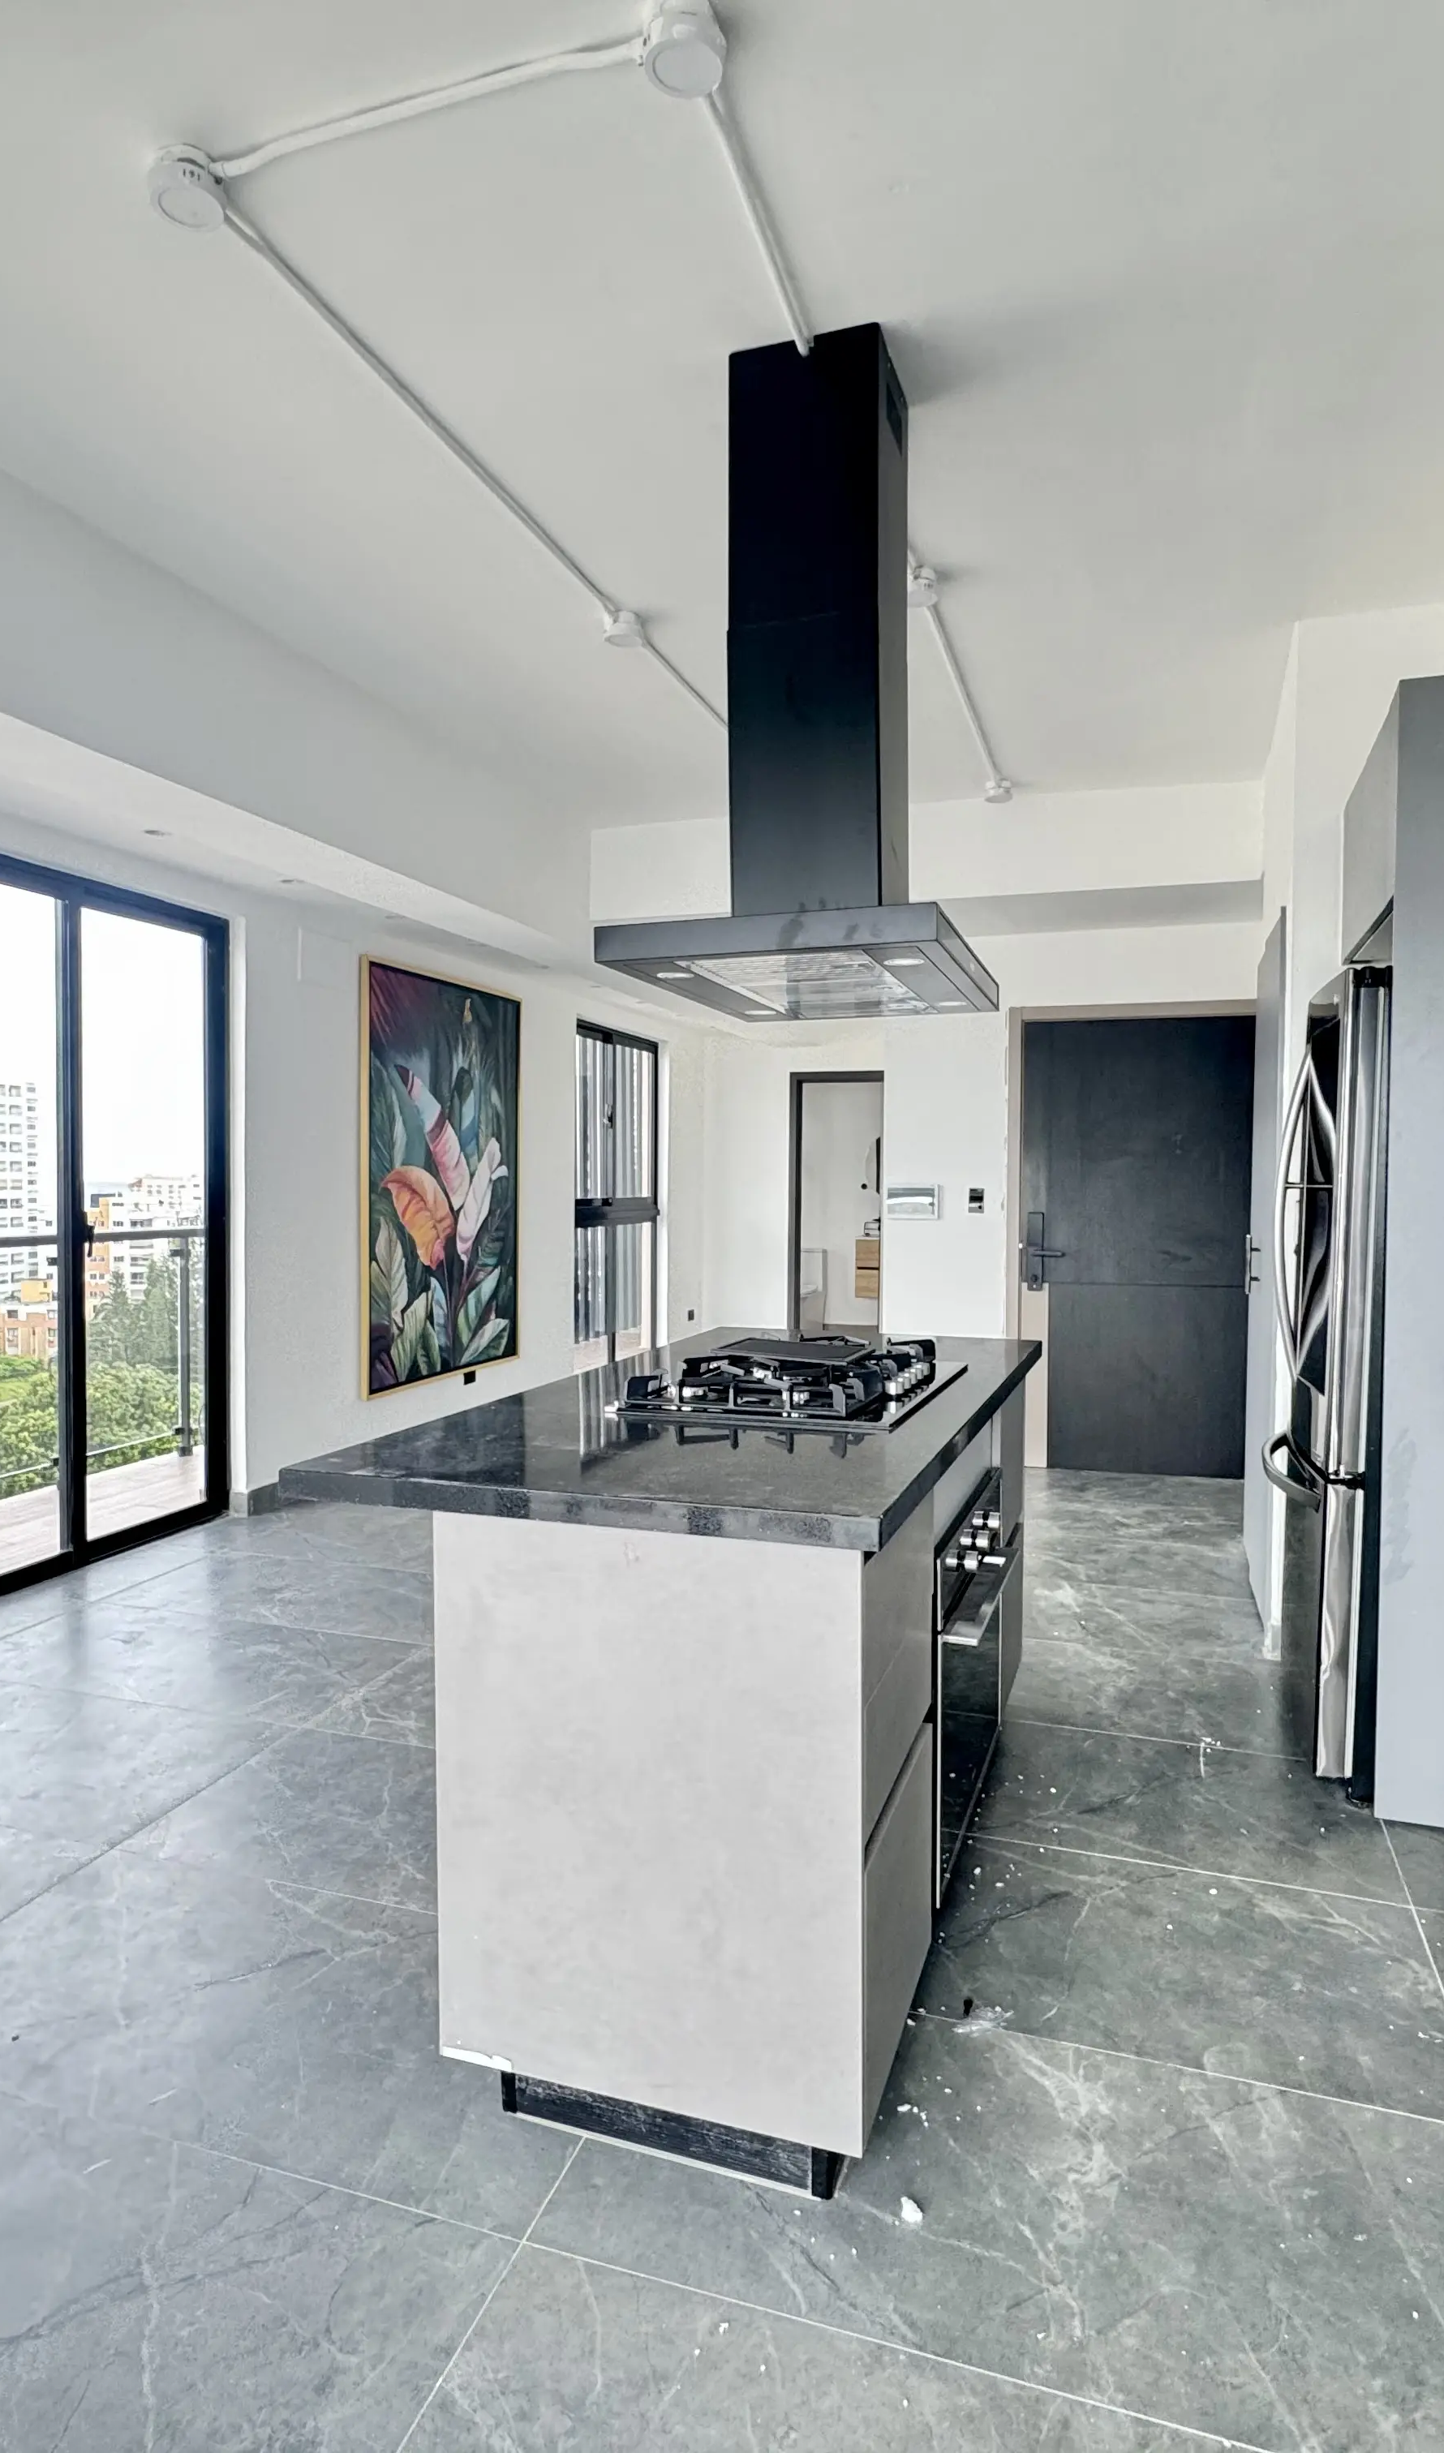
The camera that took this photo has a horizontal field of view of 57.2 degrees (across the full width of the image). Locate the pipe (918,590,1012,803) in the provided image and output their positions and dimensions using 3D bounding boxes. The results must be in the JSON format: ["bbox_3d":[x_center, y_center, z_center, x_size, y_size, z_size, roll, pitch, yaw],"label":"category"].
[{"bbox_3d":[0.805,-1.689,4.391,0.093,0.073,1.796,1,2,19],"label":"pipe"}]

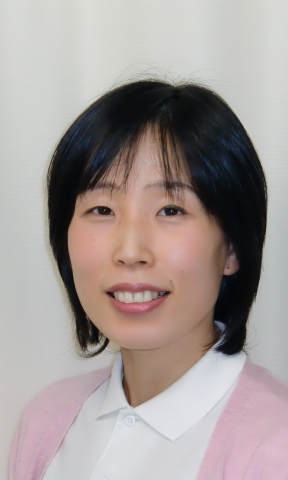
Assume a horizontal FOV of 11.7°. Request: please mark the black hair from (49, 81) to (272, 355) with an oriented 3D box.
[{"bbox_3d":[0.013,-0.020,1.285,0.195,0.250,0.210,0,0,18],"label":"black hair"}]

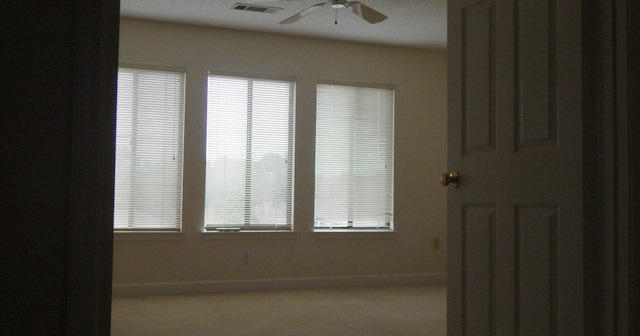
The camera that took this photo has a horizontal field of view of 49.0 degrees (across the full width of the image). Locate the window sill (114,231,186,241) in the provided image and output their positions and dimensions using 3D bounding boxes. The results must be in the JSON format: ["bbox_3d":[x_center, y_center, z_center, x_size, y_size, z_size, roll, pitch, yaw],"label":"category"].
[{"bbox_3d":[-1.657,0.611,6.254,0.939,0.076,0.100,2,-3,-21],"label":"window sill"}]

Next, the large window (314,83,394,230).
[{"bbox_3d":[0.348,-0.100,7.096,0.863,1.475,0.045,2,-3,-21],"label":"large window"}]

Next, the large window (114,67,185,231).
[{"bbox_3d":[-1.667,-0.158,6.324,0.863,1.458,0.045,2,-3,-21],"label":"large window"}]

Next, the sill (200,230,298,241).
[{"bbox_3d":[-0.654,0.642,6.638,0.955,0.076,0.100,2,-3,-21],"label":"sill"}]

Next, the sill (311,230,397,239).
[{"bbox_3d":[0.355,0.672,7.025,0.939,0.073,0.100,2,-3,-21],"label":"sill"}]

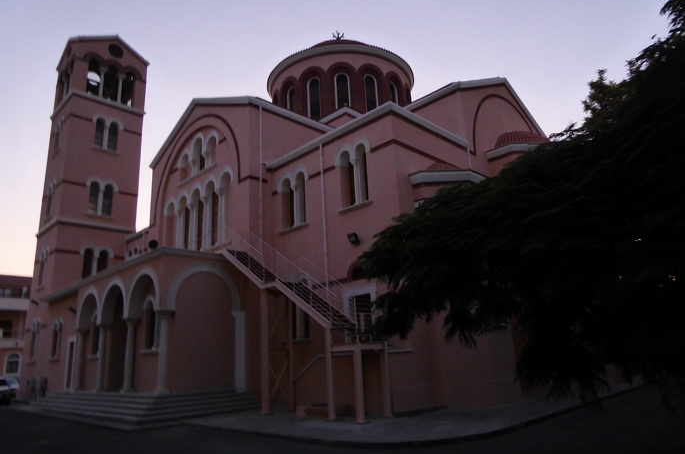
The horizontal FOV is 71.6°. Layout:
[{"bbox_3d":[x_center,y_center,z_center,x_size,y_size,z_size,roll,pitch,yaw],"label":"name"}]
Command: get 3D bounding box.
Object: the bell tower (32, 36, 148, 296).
[{"bbox_3d":[-18.960,-3.053,36.088,5.105,23.124,5.412,11,-20,-42],"label":"bell tower"}]

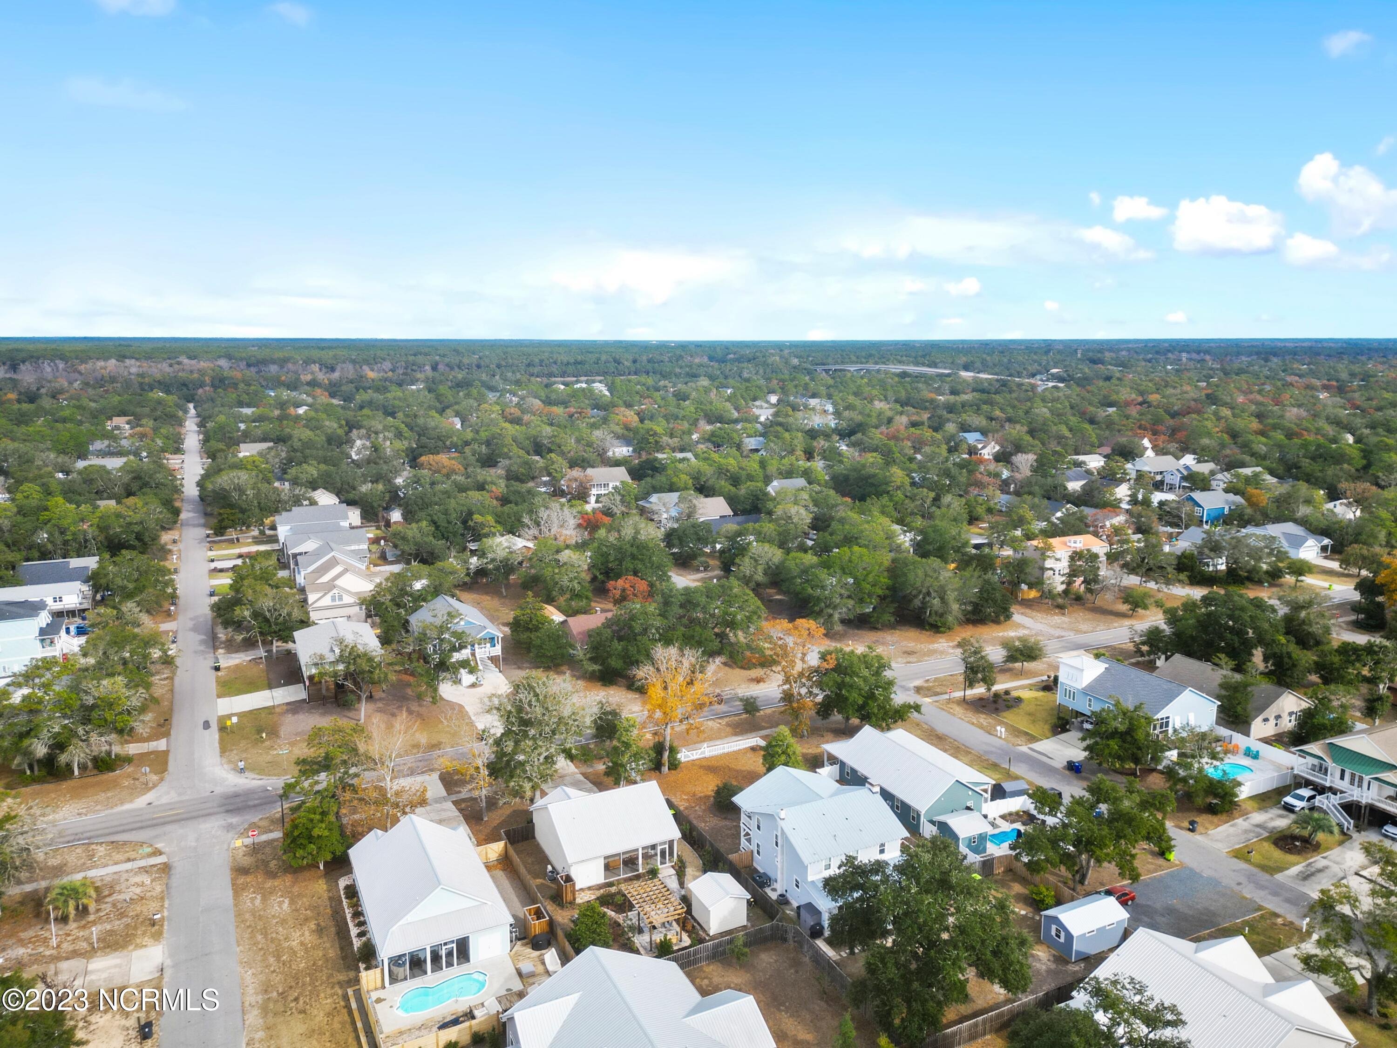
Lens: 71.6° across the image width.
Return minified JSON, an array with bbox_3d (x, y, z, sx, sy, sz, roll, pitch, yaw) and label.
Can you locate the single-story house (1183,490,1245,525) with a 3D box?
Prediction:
[{"bbox_3d":[146.743,-4.517,278.198,17.200,8.700,10.700,-6,12,-26],"label":"single-story house"}]

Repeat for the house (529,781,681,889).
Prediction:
[{"bbox_3d":[-9.954,31.051,101.728,11.900,6.100,12.400,-6,12,-26],"label":"house"}]

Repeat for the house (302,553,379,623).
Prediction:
[{"bbox_3d":[-68.389,12.493,185.184,13.600,9.000,21.500,-5,12,-26],"label":"house"}]

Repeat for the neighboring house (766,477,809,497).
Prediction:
[{"bbox_3d":[29.236,-11.387,319.111,13.000,6.300,10.300,-6,12,-26],"label":"neighboring house"}]

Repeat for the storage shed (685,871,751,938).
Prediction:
[{"bbox_3d":[1.959,34.935,89.177,4.300,3.300,4.300,-6,12,-26],"label":"storage shed"}]

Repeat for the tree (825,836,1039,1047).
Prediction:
[{"bbox_3d":[18.221,32.263,75.499,15.500,12.000,16.000,0,11,0],"label":"tree"}]

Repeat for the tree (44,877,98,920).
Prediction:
[{"bbox_3d":[-57.131,34.141,88.608,4.800,3.200,4.600,0,11,0],"label":"tree"}]

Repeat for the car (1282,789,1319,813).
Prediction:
[{"bbox_3d":[69.313,31.473,111.363,4.800,1.740,1.880,-7,13,-30],"label":"car"}]

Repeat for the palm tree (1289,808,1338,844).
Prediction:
[{"bbox_3d":[65.195,32.211,102.731,4.409,3.585,4.409,-6,12,-26],"label":"palm tree"}]

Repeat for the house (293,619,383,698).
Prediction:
[{"bbox_3d":[-56.236,20.660,151.657,11.500,7.300,17.600,-6,12,-26],"label":"house"}]

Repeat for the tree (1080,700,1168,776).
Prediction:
[{"bbox_3d":[51.829,26.314,118.304,9.882,9.177,9.882,-6,12,-26],"label":"tree"}]

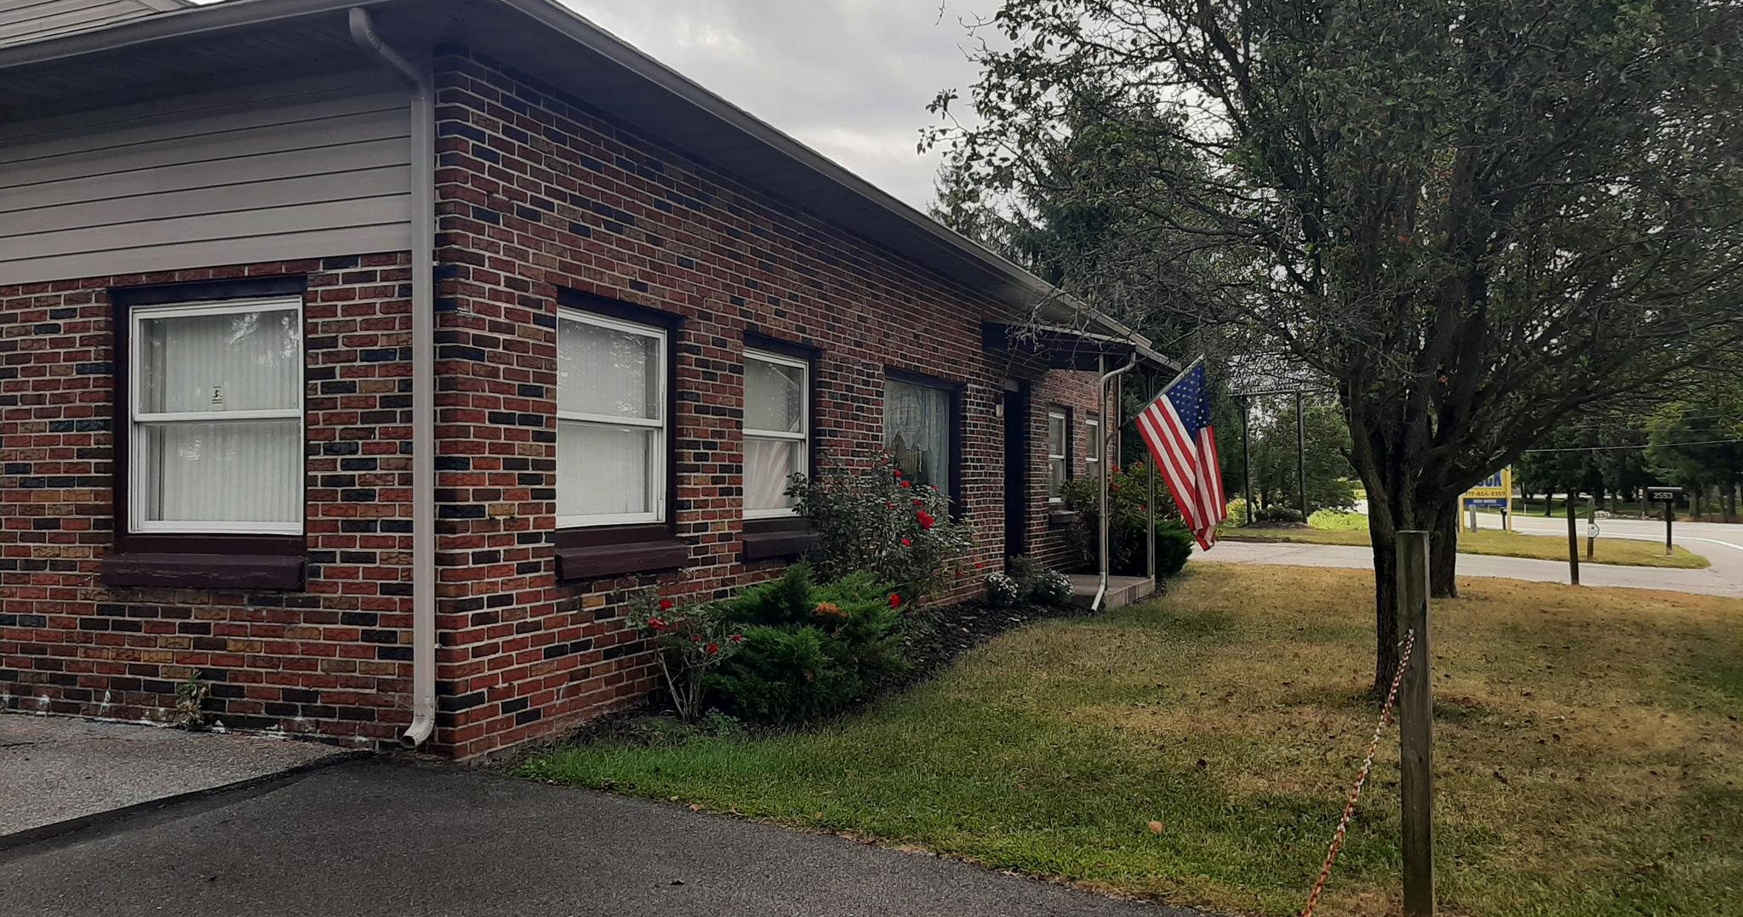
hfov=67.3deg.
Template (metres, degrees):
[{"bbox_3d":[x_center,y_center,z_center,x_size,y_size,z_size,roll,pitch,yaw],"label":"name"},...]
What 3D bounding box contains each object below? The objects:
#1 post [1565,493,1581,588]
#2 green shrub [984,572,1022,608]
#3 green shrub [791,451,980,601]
[{"bbox_3d":[8.365,0.954,15.600,0.093,1.120,0.093,-3,-1,26],"label":"post"},{"bbox_3d":[1.168,1.180,11.700,0.300,0.310,0.300,0,-1,0],"label":"green shrub"},{"bbox_3d":[0.096,0.517,8.800,1.150,1.200,1.100,0,-1,0],"label":"green shrub"}]

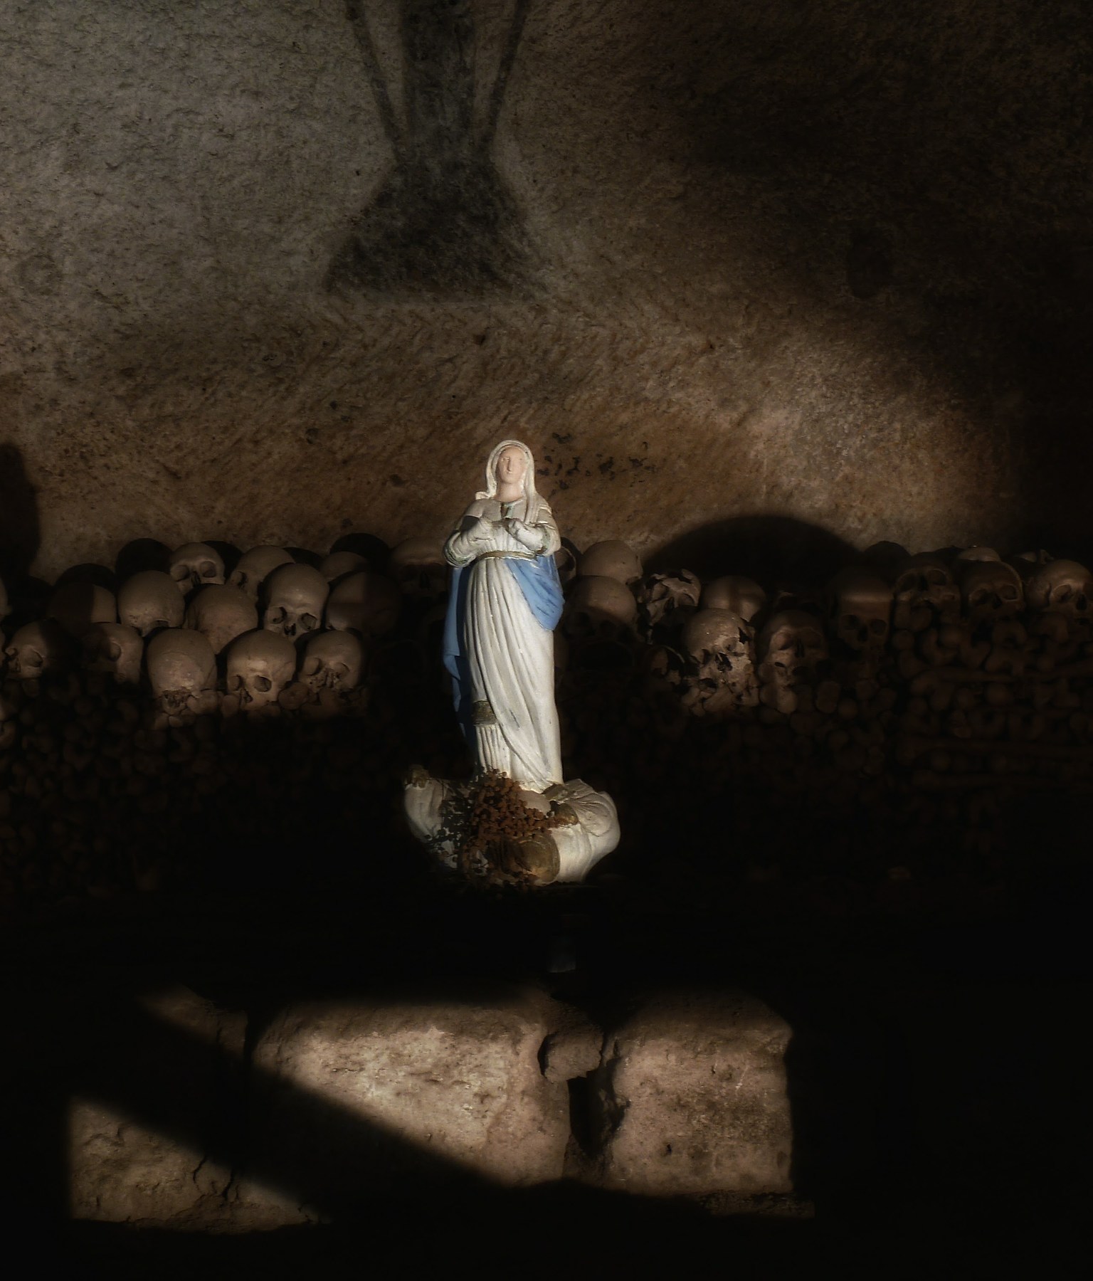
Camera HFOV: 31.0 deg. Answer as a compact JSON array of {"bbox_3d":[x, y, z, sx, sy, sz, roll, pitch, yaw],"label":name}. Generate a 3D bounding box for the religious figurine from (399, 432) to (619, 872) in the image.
[{"bbox_3d":[-0.048,0.026,2.700,0.290,0.610,0.220,-1,-6,5],"label":"religious figurine"}]

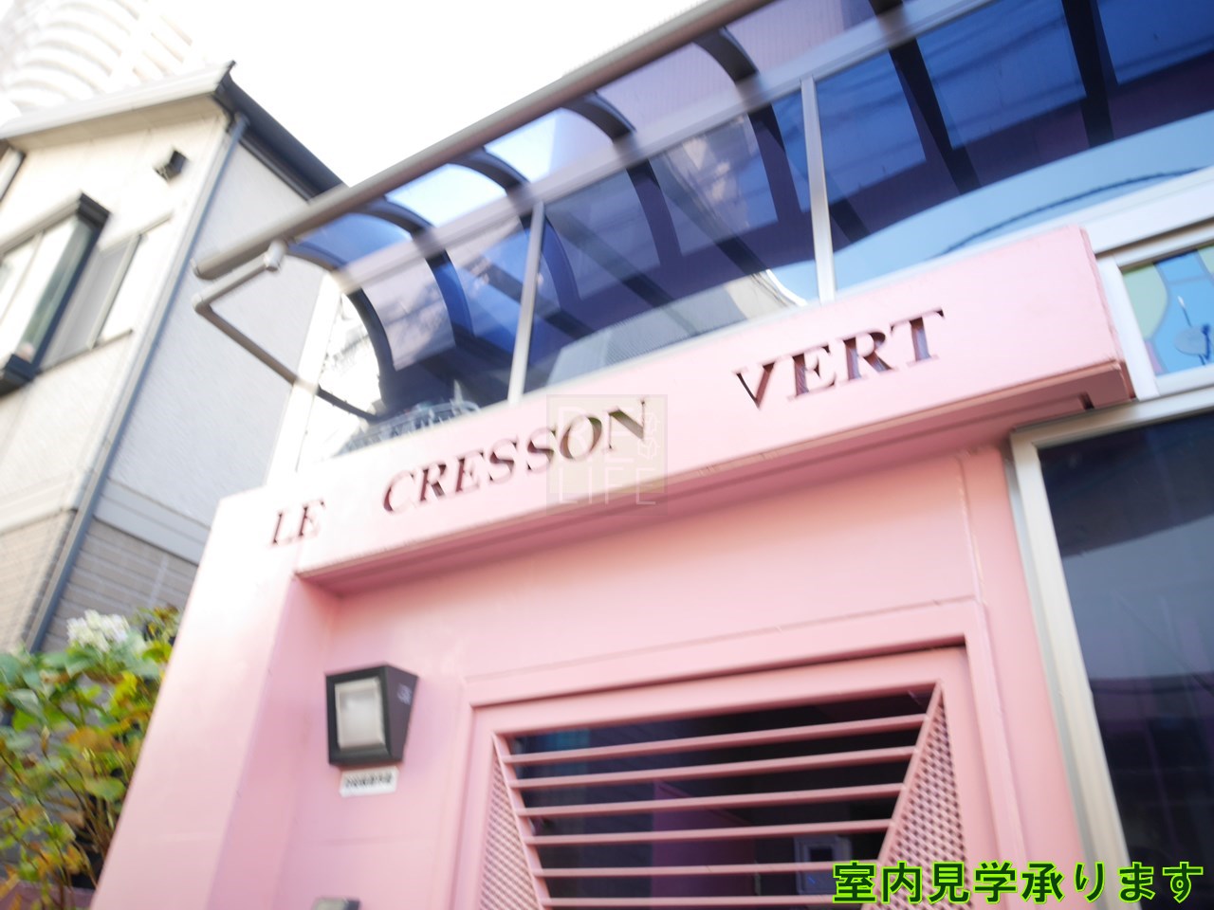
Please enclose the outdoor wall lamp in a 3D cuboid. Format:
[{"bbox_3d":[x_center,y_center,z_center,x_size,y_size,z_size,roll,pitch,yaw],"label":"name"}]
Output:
[{"bbox_3d":[-0.486,0.525,1.968,0.164,0.168,0.093,-15,-37,27],"label":"outdoor wall lamp"}]

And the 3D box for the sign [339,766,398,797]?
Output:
[{"bbox_3d":[-0.473,0.644,1.936,0.151,0.051,0.010,-15,-37,27],"label":"sign"}]

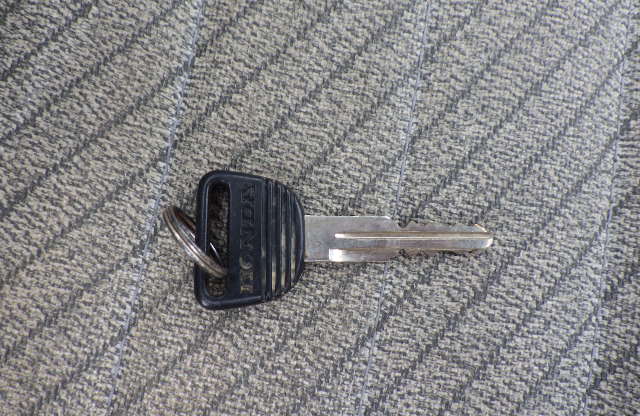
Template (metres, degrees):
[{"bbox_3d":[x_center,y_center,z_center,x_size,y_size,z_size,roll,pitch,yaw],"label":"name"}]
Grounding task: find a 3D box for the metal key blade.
[{"bbox_3d":[0.020,0.008,0.129,0.048,0.002,0.011,0,83,-8],"label":"metal key blade"}]

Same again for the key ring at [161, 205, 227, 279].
[{"bbox_3d":[-0.028,0.007,0.115,0.004,0.021,0.021,-43,90,-17],"label":"key ring"}]

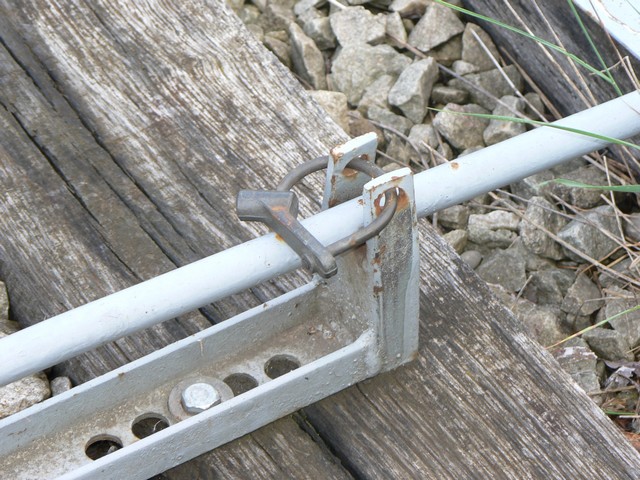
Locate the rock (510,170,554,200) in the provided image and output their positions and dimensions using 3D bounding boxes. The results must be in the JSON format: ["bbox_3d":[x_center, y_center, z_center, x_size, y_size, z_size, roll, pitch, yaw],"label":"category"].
[{"bbox_3d":[0.150,-0.040,2.327,0.033,0.023,0.027,0,47,0],"label":"rock"}]

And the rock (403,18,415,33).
[{"bbox_3d":[0.071,-0.172,2.643,0.012,0.011,0.013,0,46,0],"label":"rock"}]

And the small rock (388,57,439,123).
[{"bbox_3d":[0.067,-0.108,2.355,0.027,0.030,0.047,13,49,12],"label":"small rock"}]

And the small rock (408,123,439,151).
[{"bbox_3d":[0.080,-0.079,2.547,0.023,0.019,0.022,0,46,0],"label":"small rock"}]

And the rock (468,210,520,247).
[{"bbox_3d":[0.127,-0.008,2.387,0.039,0.023,0.024,0,49,0],"label":"rock"}]

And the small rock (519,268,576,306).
[{"bbox_3d":[0.163,0.033,2.351,0.040,0.024,0.027,0,49,0],"label":"small rock"}]

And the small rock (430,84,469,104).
[{"bbox_3d":[0.098,-0.110,2.477,0.029,0.015,0.018,0,49,0],"label":"small rock"}]

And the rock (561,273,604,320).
[{"bbox_3d":[0.179,0.038,2.255,0.026,0.021,0.027,-23,51,-20],"label":"rock"}]

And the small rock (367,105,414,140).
[{"bbox_3d":[0.053,-0.088,2.457,0.036,0.020,0.026,-11,50,-10],"label":"small rock"}]

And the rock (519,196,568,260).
[{"bbox_3d":[0.162,-0.008,2.387,0.036,0.033,0.042,15,50,13],"label":"rock"}]

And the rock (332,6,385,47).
[{"bbox_3d":[0.031,-0.170,2.613,0.044,0.030,0.036,0,46,0],"label":"rock"}]

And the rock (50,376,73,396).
[{"bbox_3d":[-0.186,0.107,2.374,0.016,0.013,0.017,0,46,0],"label":"rock"}]

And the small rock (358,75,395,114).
[{"bbox_3d":[0.044,-0.110,2.477,0.032,0.022,0.033,0,49,0],"label":"small rock"}]

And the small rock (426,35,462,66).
[{"bbox_3d":[0.094,-0.147,2.510,0.032,0.022,0.029,0,49,0],"label":"small rock"}]

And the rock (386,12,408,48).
[{"bbox_3d":[0.057,-0.161,2.522,0.024,0.020,0.027,0,49,0],"label":"rock"}]

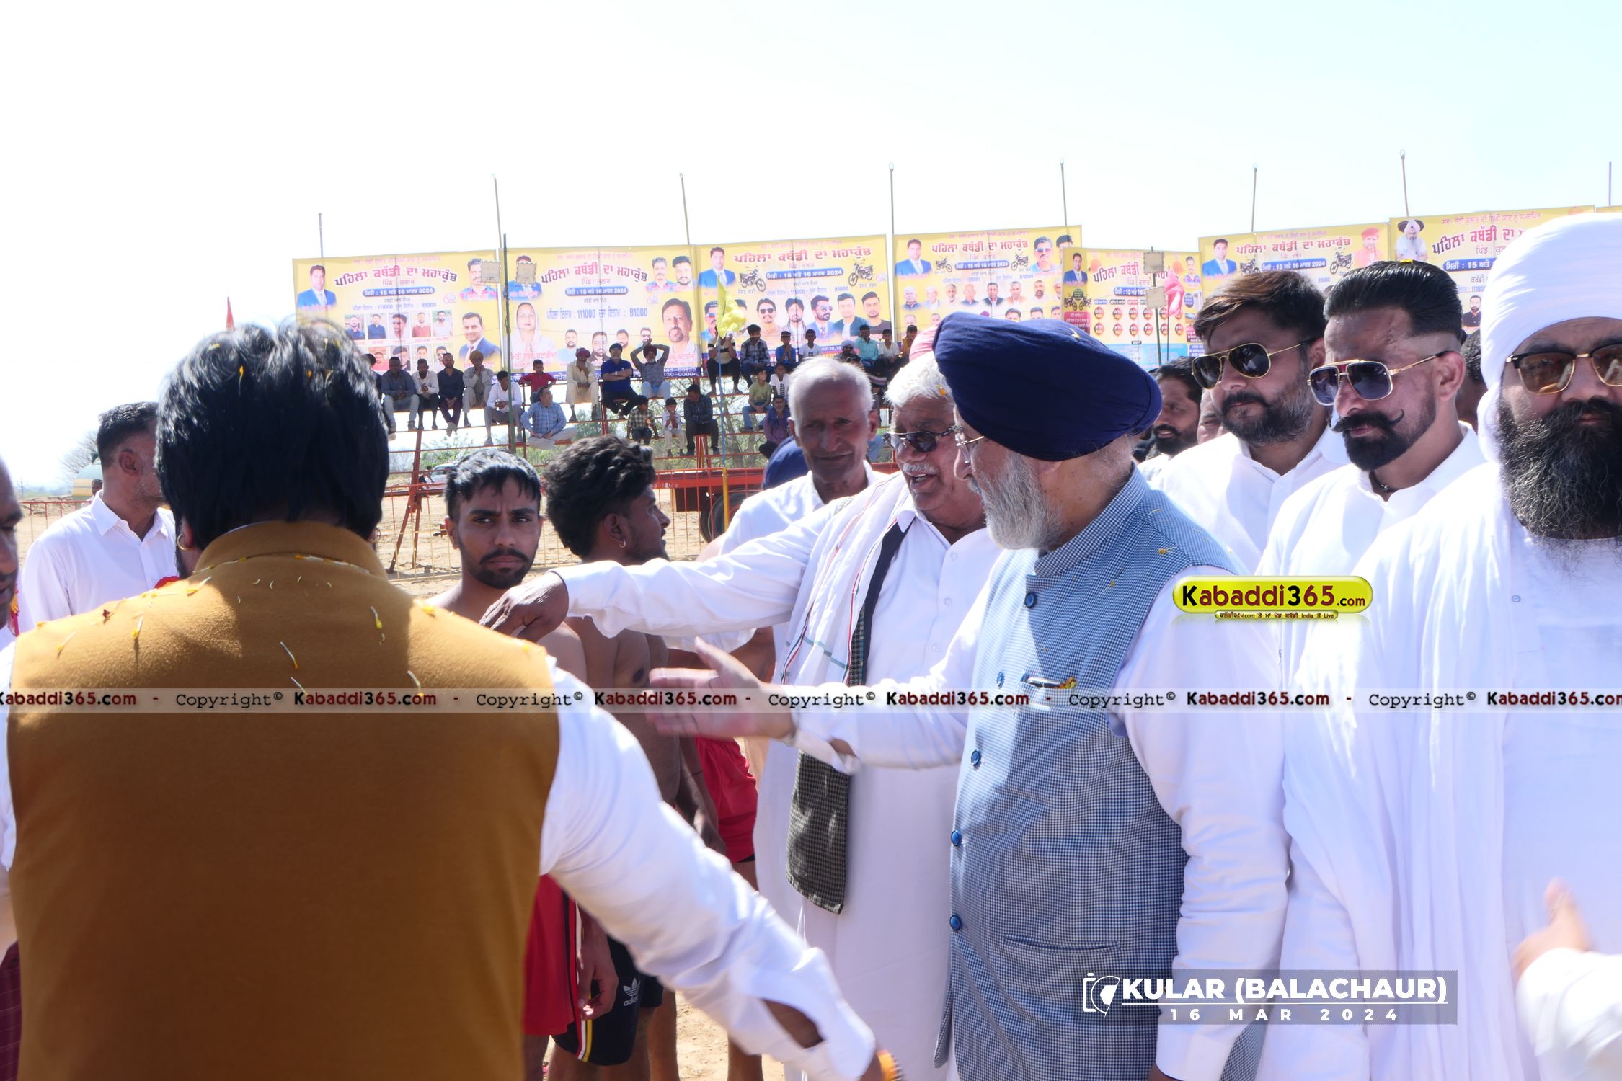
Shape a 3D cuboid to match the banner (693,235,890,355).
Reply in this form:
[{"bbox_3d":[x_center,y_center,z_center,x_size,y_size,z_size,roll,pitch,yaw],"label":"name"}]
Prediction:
[{"bbox_3d":[-0.280,-3.917,30.200,3.120,2.030,0.060,-3,3,-1],"label":"banner"}]

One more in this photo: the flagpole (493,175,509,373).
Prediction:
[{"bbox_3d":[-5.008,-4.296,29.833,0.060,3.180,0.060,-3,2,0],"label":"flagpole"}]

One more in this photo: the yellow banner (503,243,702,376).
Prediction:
[{"bbox_3d":[-3.361,-3.677,29.600,3.150,2.080,0.060,-3,3,-7],"label":"yellow banner"}]

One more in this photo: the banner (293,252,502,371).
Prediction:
[{"bbox_3d":[-6.543,-3.579,29.300,3.240,2.020,0.060,-3,3,-8],"label":"banner"}]

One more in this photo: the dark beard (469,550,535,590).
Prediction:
[{"bbox_3d":[-0.541,0.051,3.240,0.115,0.072,0.085,-3,3,-19],"label":"dark beard"}]

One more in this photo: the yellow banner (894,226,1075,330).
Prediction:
[{"bbox_3d":[2.900,-4.055,30.300,3.090,2.000,0.060,-2,3,2],"label":"yellow banner"}]

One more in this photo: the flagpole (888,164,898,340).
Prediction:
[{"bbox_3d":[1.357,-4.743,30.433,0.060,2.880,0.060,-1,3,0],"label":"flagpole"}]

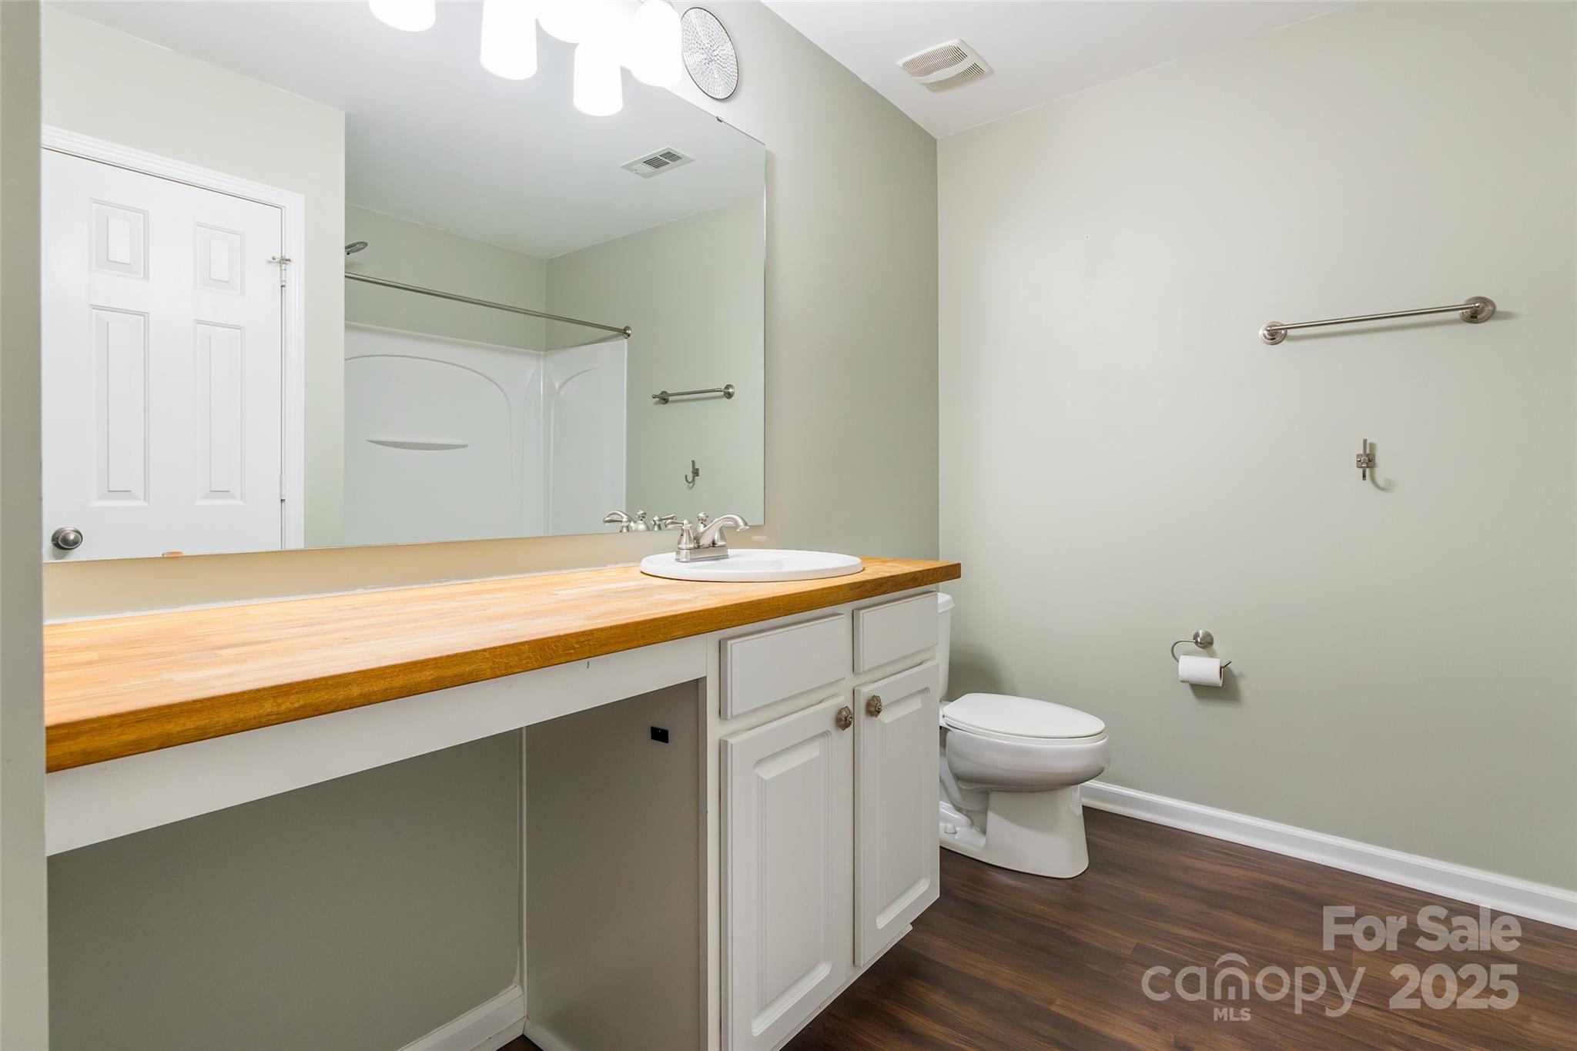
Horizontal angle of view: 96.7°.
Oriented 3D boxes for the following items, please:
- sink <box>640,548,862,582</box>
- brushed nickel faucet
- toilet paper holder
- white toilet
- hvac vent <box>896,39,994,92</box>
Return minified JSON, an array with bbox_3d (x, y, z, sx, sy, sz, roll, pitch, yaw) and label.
[{"bbox_3d":[-0.064,0.163,1.582,0.484,0.173,0.500,2,3,38],"label":"sink"},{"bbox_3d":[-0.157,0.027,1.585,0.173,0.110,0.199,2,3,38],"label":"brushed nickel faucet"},{"bbox_3d":[1.303,0.392,2.216,0.168,0.109,0.071,2,3,38],"label":"toilet paper holder"},{"bbox_3d":[0.621,0.619,2.242,0.770,0.745,0.449,2,3,38],"label":"white toilet"},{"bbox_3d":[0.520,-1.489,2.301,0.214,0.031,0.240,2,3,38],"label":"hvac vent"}]

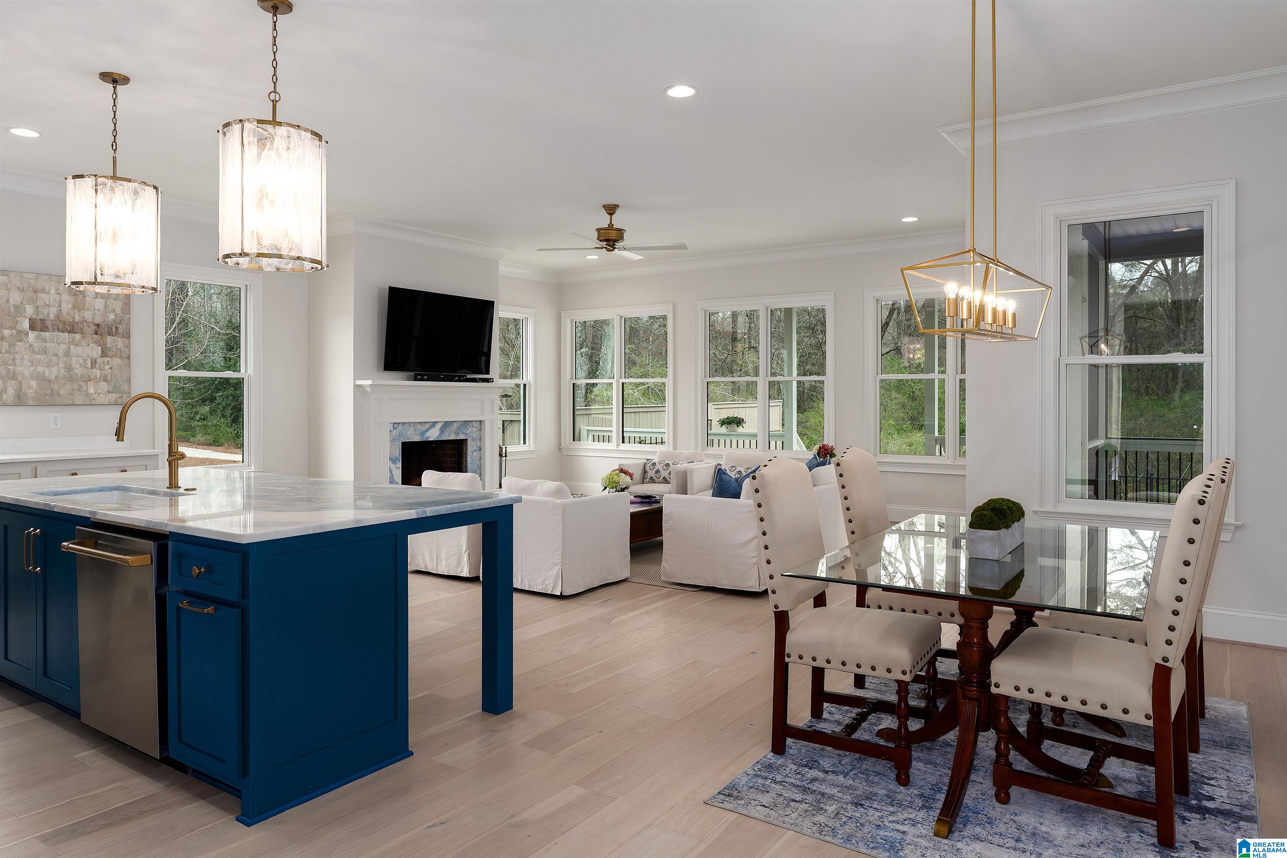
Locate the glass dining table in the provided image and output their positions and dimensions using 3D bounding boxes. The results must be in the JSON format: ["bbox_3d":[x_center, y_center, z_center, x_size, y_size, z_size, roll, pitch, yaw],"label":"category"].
[{"bbox_3d":[1.385,0.848,3.361,1.060,0.750,1.840,1,2,33],"label":"glass dining table"}]

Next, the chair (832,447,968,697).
[{"bbox_3d":[1.271,0.643,4.026,0.625,1.100,0.485,1,2,34],"label":"chair"}]

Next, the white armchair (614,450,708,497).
[{"bbox_3d":[0.249,0.622,8.899,0.700,0.800,0.750,1,2,34],"label":"white armchair"}]

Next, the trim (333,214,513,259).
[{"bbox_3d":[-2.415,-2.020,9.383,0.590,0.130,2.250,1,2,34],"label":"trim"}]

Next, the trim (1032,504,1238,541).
[{"bbox_3d":[2.823,0.559,4.968,1.050,0.120,0.080,1,2,33],"label":"trim"}]

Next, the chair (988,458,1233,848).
[{"bbox_3d":[1.509,0.678,2.813,0.640,1.130,0.500,1,2,37],"label":"chair"}]

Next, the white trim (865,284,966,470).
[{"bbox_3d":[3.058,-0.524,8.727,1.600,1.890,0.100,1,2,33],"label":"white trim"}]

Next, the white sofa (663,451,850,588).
[{"bbox_3d":[1.045,0.681,6.932,0.810,0.820,1.990,1,2,34],"label":"white sofa"}]

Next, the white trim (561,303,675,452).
[{"bbox_3d":[-0.379,-0.660,11.612,1.888,1.954,0.110,1,2,34],"label":"white trim"}]

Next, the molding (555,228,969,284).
[{"bbox_3d":[1.330,-1.944,9.731,5.800,0.150,0.130,1,2,33],"label":"molding"}]

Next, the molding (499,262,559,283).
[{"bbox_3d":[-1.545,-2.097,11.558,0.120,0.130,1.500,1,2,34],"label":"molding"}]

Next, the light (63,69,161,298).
[{"bbox_3d":[-2.791,-1.290,4.550,0.430,1.120,0.430,1,2,33],"label":"light"}]

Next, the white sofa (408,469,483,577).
[{"bbox_3d":[-1.474,0.733,7.033,0.820,0.800,0.780,1,2,31],"label":"white sofa"}]

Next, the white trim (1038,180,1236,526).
[{"bbox_3d":[2.824,-0.427,4.979,1.000,1.890,0.100,1,2,33],"label":"white trim"}]

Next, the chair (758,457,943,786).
[{"bbox_3d":[0.790,0.669,3.294,0.630,1.100,0.485,1,2,34],"label":"chair"}]

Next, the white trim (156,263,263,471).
[{"bbox_3d":[-3.754,-0.464,7.467,0.100,1.860,0.974,1,2,33],"label":"white trim"}]

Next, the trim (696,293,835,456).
[{"bbox_3d":[1.357,-0.558,9.815,1.690,1.870,0.100,1,2,33],"label":"trim"}]

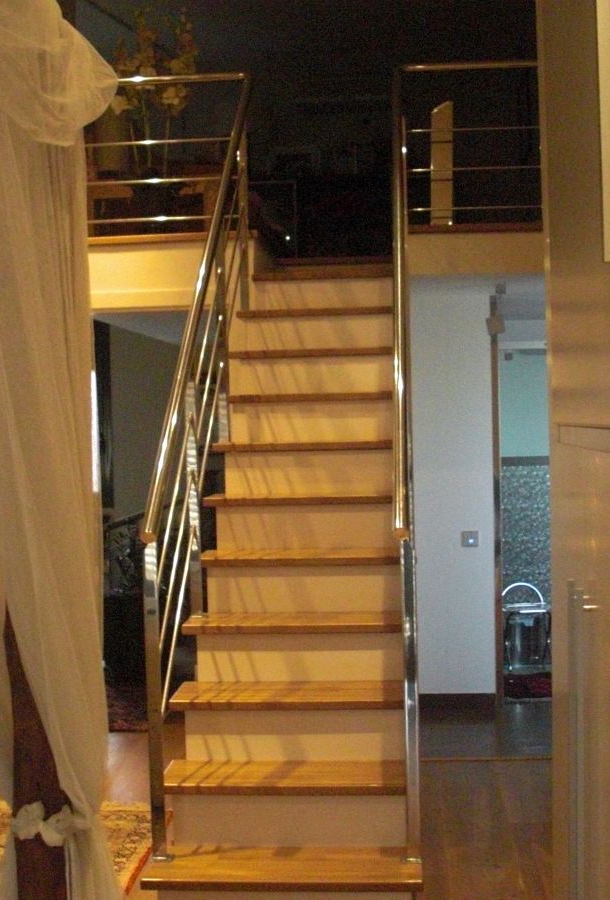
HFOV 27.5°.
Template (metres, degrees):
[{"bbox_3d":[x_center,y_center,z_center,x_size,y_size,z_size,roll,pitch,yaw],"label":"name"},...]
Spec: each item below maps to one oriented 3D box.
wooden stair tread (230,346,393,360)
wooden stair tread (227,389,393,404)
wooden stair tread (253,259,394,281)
[{"bbox_3d":[0.069,-0.412,5.396,0.763,0.029,0.266,-1,2,5],"label":"wooden stair tread"},{"bbox_3d":[0.053,-0.214,5.152,0.763,0.029,0.266,-1,2,5],"label":"wooden stair tread"},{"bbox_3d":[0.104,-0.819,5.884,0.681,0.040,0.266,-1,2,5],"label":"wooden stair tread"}]

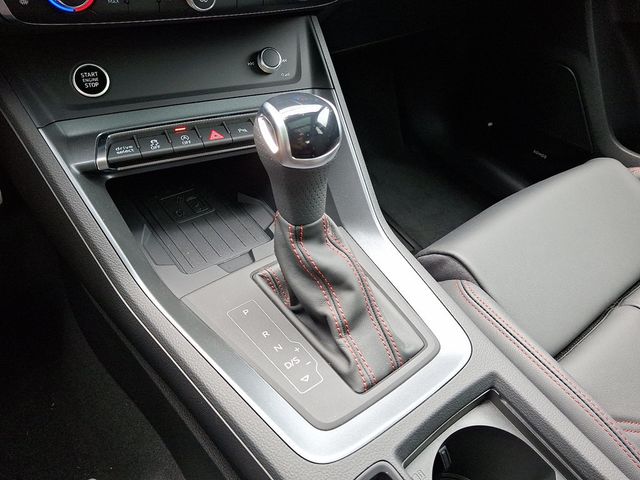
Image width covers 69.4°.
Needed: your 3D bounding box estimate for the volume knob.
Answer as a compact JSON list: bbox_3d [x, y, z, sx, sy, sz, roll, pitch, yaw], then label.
[{"bbox_3d":[-0.048,-0.169,0.439,0.021,0.021,0.014,-17,7,-27],"label":"volume knob"}]

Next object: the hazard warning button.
[{"bbox_3d":[-0.096,-0.093,0.418,0.026,0.010,0.021,-17,68,-27],"label":"hazard warning button"}]

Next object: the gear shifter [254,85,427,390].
[{"bbox_3d":[0.014,-0.010,0.344,0.080,0.160,0.175,-25,50,-32],"label":"gear shifter"}]

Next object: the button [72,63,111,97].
[{"bbox_3d":[-0.184,-0.129,0.373,0.029,0.029,0.009,-17,7,-27],"label":"button"}]

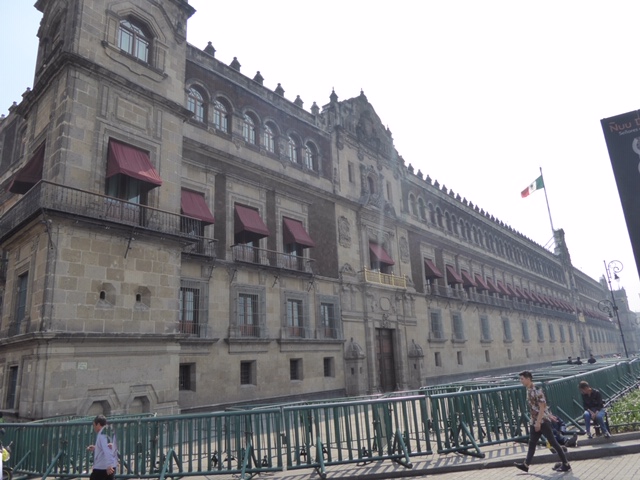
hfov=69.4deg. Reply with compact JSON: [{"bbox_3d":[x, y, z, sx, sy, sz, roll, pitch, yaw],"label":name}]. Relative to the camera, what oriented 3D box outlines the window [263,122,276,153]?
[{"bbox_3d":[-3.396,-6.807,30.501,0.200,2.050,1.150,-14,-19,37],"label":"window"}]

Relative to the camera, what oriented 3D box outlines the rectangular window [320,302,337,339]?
[{"bbox_3d":[0.569,5.283,30.157,0.300,2.208,1.380,-16,-19,36],"label":"rectangular window"}]

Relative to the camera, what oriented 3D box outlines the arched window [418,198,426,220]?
[{"bbox_3d":[9.572,-2.855,44.124,0.320,2.148,1.334,-15,-19,36],"label":"arched window"}]

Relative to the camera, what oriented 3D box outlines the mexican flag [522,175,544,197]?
[{"bbox_3d":[48.819,-12.225,106.309,4.890,4.344,0.600,-12,-17,27],"label":"mexican flag"}]

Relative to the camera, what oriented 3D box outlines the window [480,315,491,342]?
[{"bbox_3d":[19.293,10.291,53.825,0.300,2.850,2.200,-15,-19,36],"label":"window"}]

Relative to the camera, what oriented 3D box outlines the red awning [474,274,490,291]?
[{"bbox_3d":[19.141,4.990,54.527,1.050,1.880,1.650,-14,-19,37],"label":"red awning"}]

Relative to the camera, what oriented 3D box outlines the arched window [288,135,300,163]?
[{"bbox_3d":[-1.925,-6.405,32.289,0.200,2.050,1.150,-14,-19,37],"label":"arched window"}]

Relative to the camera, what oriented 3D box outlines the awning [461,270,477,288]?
[{"bbox_3d":[16.937,4.469,52.141,0.900,1.850,1.750,-15,-19,36],"label":"awning"}]

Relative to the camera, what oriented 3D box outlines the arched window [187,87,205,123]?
[{"bbox_3d":[-6.561,-7.211,24.452,0.320,2.148,1.334,-15,-19,36],"label":"arched window"}]

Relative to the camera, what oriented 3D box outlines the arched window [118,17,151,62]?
[{"bbox_3d":[-9.099,-9.945,22.777,0.350,2.200,1.670,-16,-19,36],"label":"arched window"}]

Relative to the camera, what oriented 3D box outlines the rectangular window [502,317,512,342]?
[{"bbox_3d":[24.361,11.674,59.991,0.300,2.850,2.200,-15,-19,36],"label":"rectangular window"}]

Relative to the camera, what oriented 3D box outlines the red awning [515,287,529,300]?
[{"bbox_3d":[27.612,7.179,63.300,0.850,1.620,1.700,-15,-19,36],"label":"red awning"}]

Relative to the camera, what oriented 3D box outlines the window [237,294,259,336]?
[{"bbox_3d":[-3.879,4.065,24.744,0.300,2.245,1.362,-16,-19,36],"label":"window"}]

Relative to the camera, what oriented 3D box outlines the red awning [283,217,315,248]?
[{"bbox_3d":[-1.361,-0.472,29.539,1.070,1.820,1.750,-14,-19,37],"label":"red awning"}]

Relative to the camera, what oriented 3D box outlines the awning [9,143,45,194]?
[{"bbox_3d":[-11.615,-2.915,18.186,1.650,1.800,0.920,-15,-19,39],"label":"awning"}]

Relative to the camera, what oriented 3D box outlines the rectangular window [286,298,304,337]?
[{"bbox_3d":[-1.451,4.916,28.570,0.250,2.300,1.420,-15,-19,36],"label":"rectangular window"}]

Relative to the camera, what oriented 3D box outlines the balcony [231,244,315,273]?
[{"bbox_3d":[-2.483,1.325,26.900,0.640,1.000,6.330,-16,-19,36],"label":"balcony"}]

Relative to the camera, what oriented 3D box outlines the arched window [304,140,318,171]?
[{"bbox_3d":[-0.689,-5.642,31.619,0.320,2.148,1.334,-15,-19,36],"label":"arched window"}]

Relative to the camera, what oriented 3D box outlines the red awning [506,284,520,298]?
[{"bbox_3d":[26.061,6.797,62.329,0.820,1.800,1.880,-16,-19,36],"label":"red awning"}]

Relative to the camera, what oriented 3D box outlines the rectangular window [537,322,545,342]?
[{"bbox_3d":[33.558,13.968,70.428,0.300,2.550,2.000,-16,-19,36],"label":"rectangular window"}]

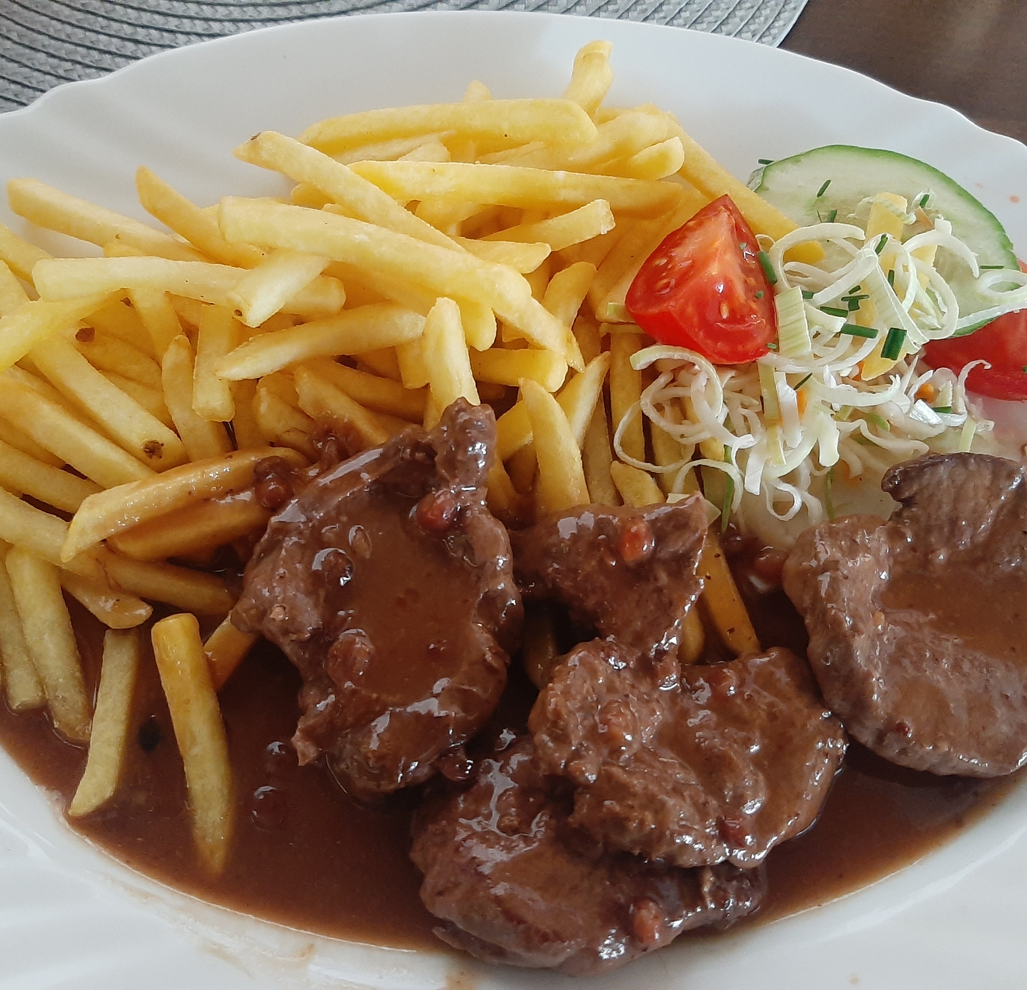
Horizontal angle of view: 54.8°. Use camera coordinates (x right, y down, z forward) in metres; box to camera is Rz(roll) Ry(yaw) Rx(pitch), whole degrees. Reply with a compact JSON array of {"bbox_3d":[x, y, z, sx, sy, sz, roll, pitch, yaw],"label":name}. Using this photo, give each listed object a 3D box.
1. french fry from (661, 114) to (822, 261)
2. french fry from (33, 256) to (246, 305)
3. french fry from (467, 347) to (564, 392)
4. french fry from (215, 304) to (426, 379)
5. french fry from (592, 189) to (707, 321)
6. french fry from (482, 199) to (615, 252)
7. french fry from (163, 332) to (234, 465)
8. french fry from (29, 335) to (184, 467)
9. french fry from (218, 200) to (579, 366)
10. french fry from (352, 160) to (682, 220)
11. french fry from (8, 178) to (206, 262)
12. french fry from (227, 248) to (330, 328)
[{"bbox_3d":[0.054,-0.071,0.232,0.008,0.007,0.045,-41,78,-18],"label":"french fry"},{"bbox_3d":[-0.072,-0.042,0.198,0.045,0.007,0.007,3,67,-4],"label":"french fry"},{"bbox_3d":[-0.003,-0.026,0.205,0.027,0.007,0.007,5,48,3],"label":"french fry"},{"bbox_3d":[-0.037,-0.030,0.193,0.040,0.007,0.008,-14,67,-5],"label":"french fry"},{"bbox_3d":[0.032,-0.054,0.221,0.008,0.008,0.035,34,77,11],"label":"french fry"},{"bbox_3d":[0.006,-0.056,0.213,0.030,0.007,0.007,-9,68,7],"label":"french fry"},{"bbox_3d":[-0.066,-0.018,0.207,0.007,0.007,0.030,-16,85,-8],"label":"french fry"},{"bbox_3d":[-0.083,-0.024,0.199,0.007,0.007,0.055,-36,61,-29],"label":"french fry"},{"bbox_3d":[-0.026,-0.045,0.209,0.084,0.009,0.011,21,51,14],"label":"french fry"},{"bbox_3d":[0.000,-0.065,0.210,0.072,0.007,0.007,2,68,-5],"label":"french fry"},{"bbox_3d":[-0.088,-0.059,0.219,0.053,0.007,0.008,21,67,11],"label":"french fry"},{"bbox_3d":[-0.047,-0.049,0.216,0.008,0.007,0.036,20,42,15],"label":"french fry"}]

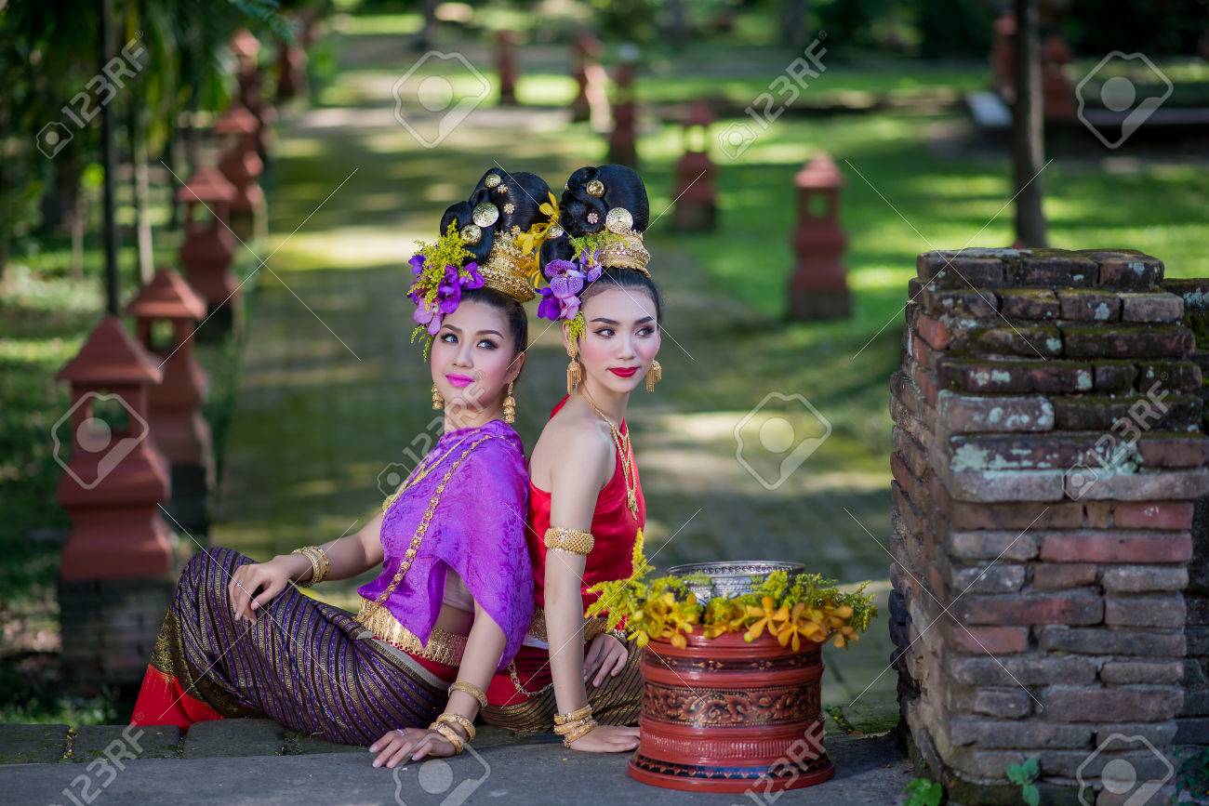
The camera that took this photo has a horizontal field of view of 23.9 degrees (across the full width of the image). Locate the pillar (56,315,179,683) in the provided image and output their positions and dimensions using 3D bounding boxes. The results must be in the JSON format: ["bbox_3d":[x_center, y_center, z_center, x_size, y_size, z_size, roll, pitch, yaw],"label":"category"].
[{"bbox_3d":[-1.572,0.306,9.200,0.330,1.179,0.330,0,7,0],"label":"pillar"}]

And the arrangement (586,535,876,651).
[{"bbox_3d":[0.198,0.300,4.480,0.450,0.140,0.350,0,7,0],"label":"arrangement"}]

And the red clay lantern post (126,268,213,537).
[{"bbox_3d":[-1.867,-0.015,12.282,0.330,1.146,0.330,0,7,0],"label":"red clay lantern post"}]

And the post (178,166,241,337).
[{"bbox_3d":[-2.426,-0.921,17.480,0.340,1.053,0.340,0,7,0],"label":"post"}]

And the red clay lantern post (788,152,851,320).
[{"bbox_3d":[1.330,-1.041,17.664,0.365,1.016,0.365,0,7,0],"label":"red clay lantern post"}]

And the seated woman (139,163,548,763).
[{"bbox_3d":[-0.430,0.095,4.820,0.670,0.950,0.500,-4,8,-28],"label":"seated woman"}]

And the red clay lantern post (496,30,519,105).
[{"bbox_3d":[-1.044,-3.581,30.500,0.280,0.800,0.280,0,5,-6],"label":"red clay lantern post"}]

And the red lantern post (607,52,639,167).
[{"bbox_3d":[0.141,-2.217,21.800,0.290,0.830,0.290,0,5,-6],"label":"red lantern post"}]

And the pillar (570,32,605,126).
[{"bbox_3d":[-0.161,-2.997,26.300,0.310,0.820,0.310,0,5,-6],"label":"pillar"}]

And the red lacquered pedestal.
[{"bbox_3d":[0.201,0.457,4.503,0.327,0.255,0.327,0,7,0],"label":"red lacquered pedestal"}]

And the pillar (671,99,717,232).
[{"bbox_3d":[0.736,-1.937,23.276,0.365,1.070,0.365,0,7,0],"label":"pillar"}]

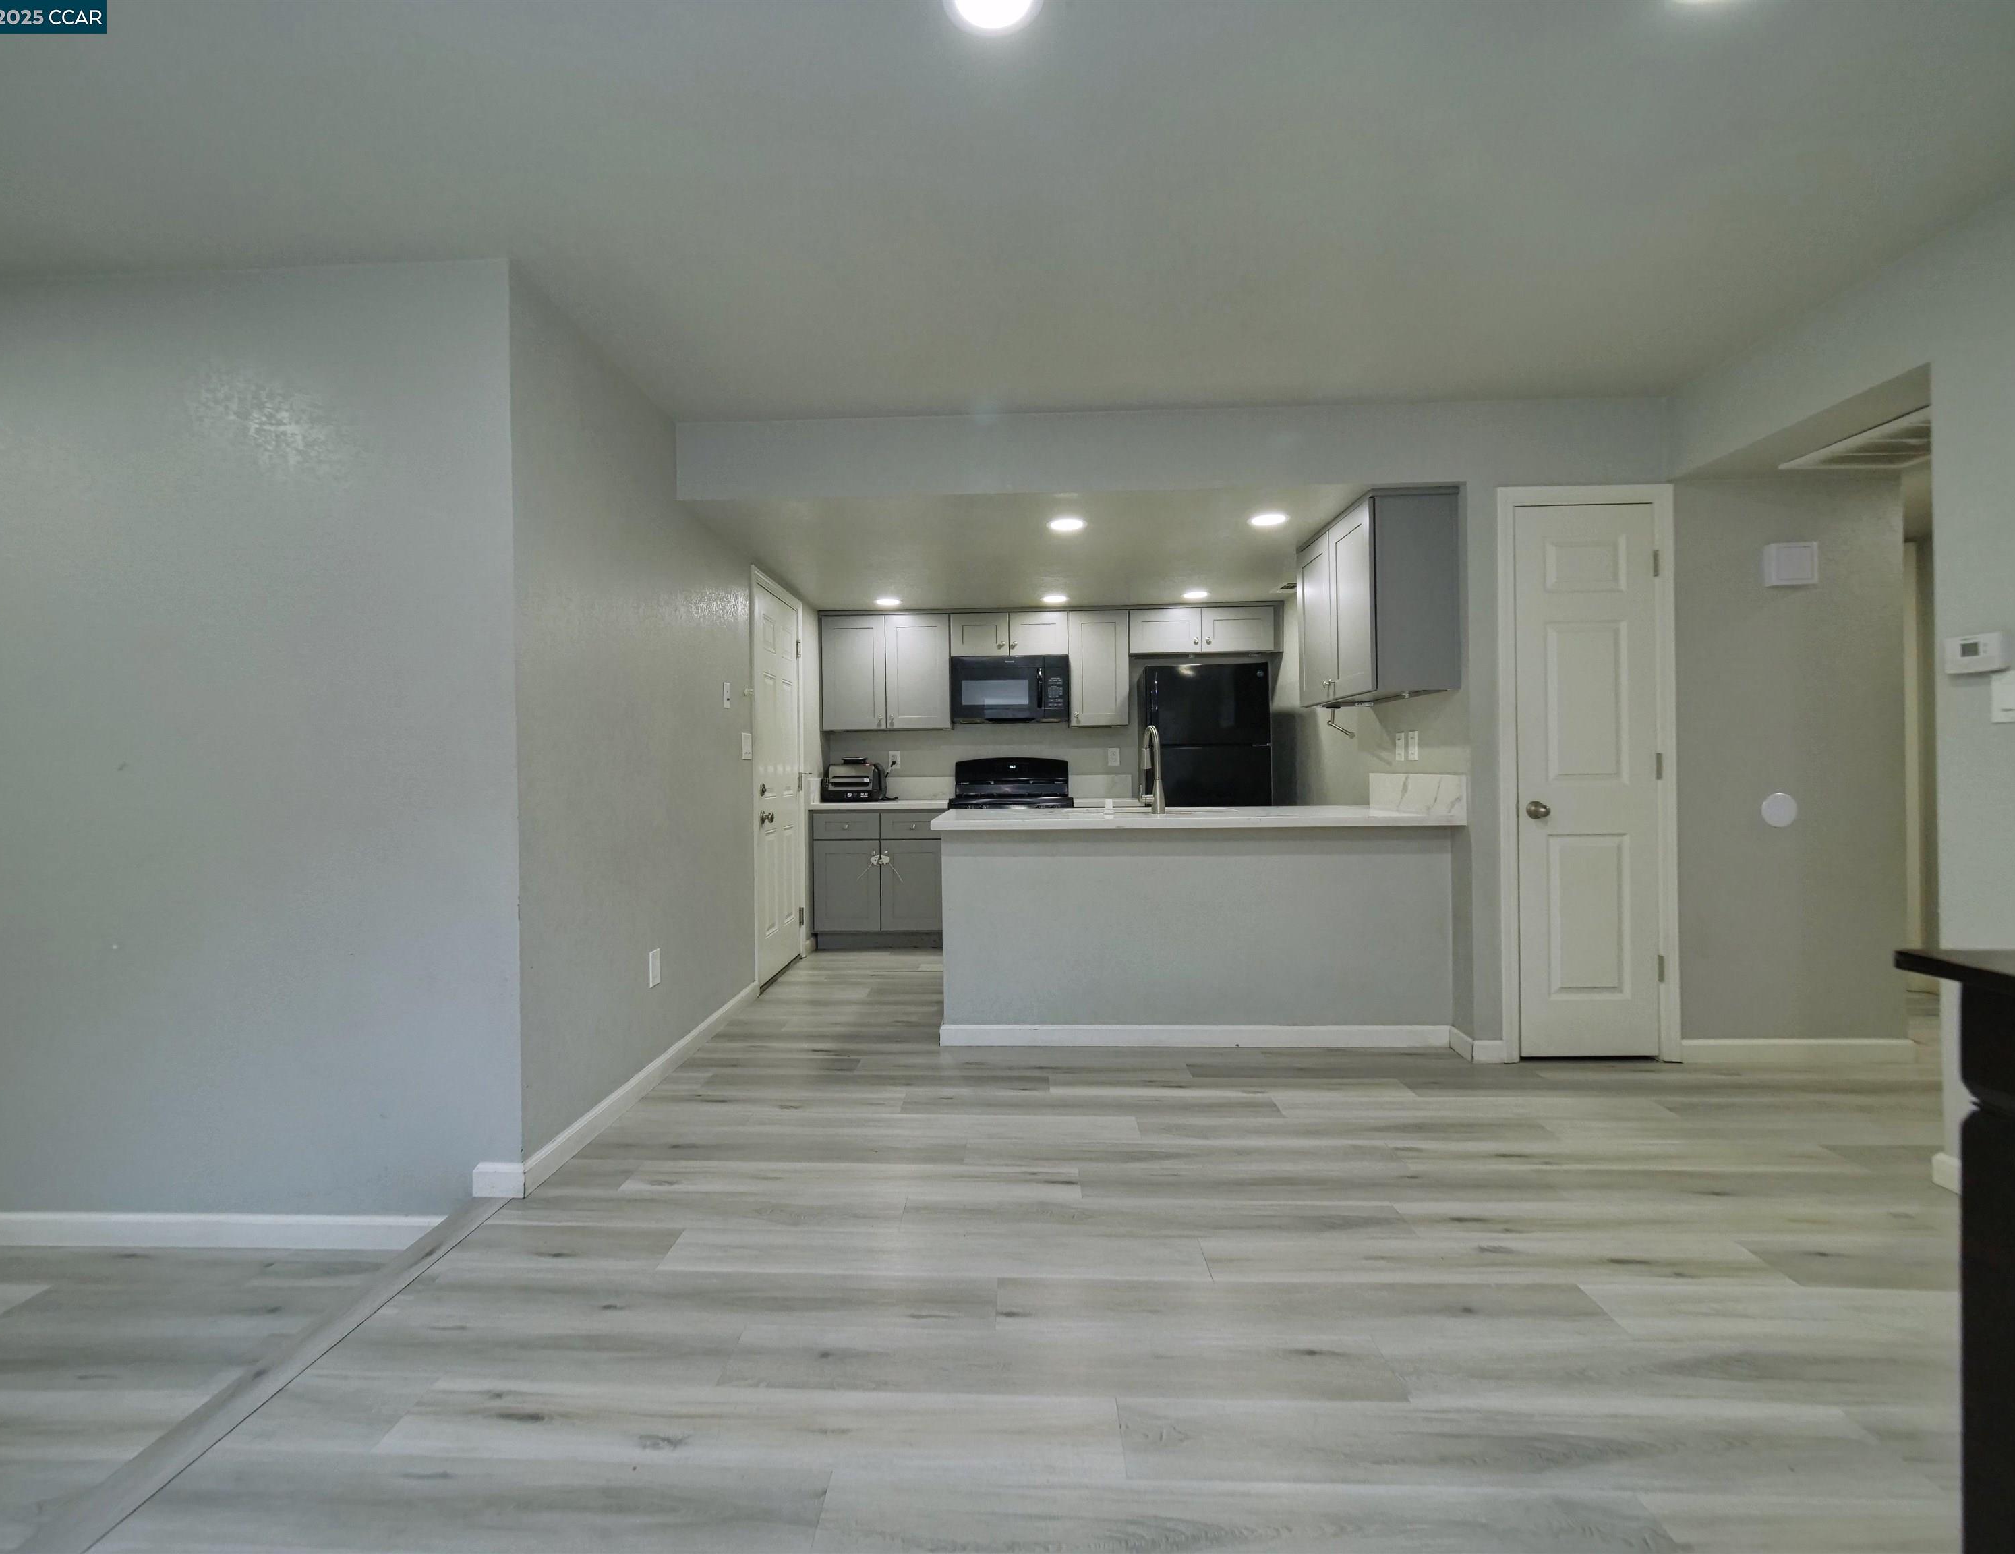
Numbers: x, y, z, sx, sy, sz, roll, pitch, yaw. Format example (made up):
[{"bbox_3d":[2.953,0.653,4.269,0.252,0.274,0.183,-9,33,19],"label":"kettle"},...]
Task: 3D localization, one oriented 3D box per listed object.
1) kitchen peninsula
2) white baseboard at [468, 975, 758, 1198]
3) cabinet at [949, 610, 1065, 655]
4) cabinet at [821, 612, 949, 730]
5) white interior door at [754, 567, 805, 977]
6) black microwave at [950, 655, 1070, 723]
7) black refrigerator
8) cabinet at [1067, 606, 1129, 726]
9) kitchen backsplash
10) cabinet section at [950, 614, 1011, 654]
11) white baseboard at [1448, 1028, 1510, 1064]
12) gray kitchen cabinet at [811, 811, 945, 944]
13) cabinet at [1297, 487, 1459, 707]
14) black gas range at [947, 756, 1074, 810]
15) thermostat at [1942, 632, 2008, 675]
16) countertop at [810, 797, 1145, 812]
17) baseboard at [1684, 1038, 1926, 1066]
[{"bbox_3d":[0.728,0.604,3.579,2.007,0.912,0.840,-1,0,2],"label":"kitchen peninsula"},{"bbox_3d":[-1.310,1.049,3.161,0.139,0.088,1.986,-1,0,1],"label":"white baseboard"},{"bbox_3d":[0.012,-0.929,5.573,0.771,0.306,0.328,-1,0,2],"label":"cabinet"},{"bbox_3d":[-0.786,-0.690,5.595,0.830,0.771,0.328,-1,0,2],"label":"cabinet"},{"bbox_3d":[-1.249,0.054,4.565,0.045,2.035,0.770,-1,0,2],"label":"white interior door"},{"bbox_3d":[0.024,-0.551,5.462,0.755,0.422,0.408,-1,0,2],"label":"black microwave"},{"bbox_3d":[1.179,0.202,5.214,0.702,1.700,0.750,-1,0,2],"label":"black refrigerator"},{"bbox_3d":[0.596,-0.697,5.533,0.382,0.749,0.325,-1,1,3],"label":"cabinet"},{"bbox_3d":[-0.181,-0.093,5.665,2.110,0.491,0.022,-1,0,2],"label":"kitchen backsplash"},{"bbox_3d":[-0.175,-0.920,5.541,0.380,0.278,0.322,-1,0,2],"label":"cabinet section"},{"bbox_3d":[1.767,1.006,3.160,0.130,0.085,0.180,-1,0,2],"label":"white baseboard"},{"bbox_3d":[-0.767,0.636,5.390,0.850,0.876,0.610,-1,0,2],"label":"gray kitchen cabinet"},{"bbox_3d":[1.587,-0.723,3.651,0.329,0.774,0.863,-1,0,2],"label":"cabinet"},{"bbox_3d":[0.038,0.472,5.318,0.761,1.185,0.660,-1,0,2],"label":"black gas range"},{"bbox_3d":[2.351,-0.297,2.030,0.027,0.092,0.120,-1,0,2],"label":"thermostat"},{"bbox_3d":[-0.183,0.178,5.422,2.053,0.039,0.639,-1,0,2],"label":"countertop"},{"bbox_3d":[2.884,0.996,3.048,0.848,0.087,0.016,-1,0,2],"label":"baseboard"}]

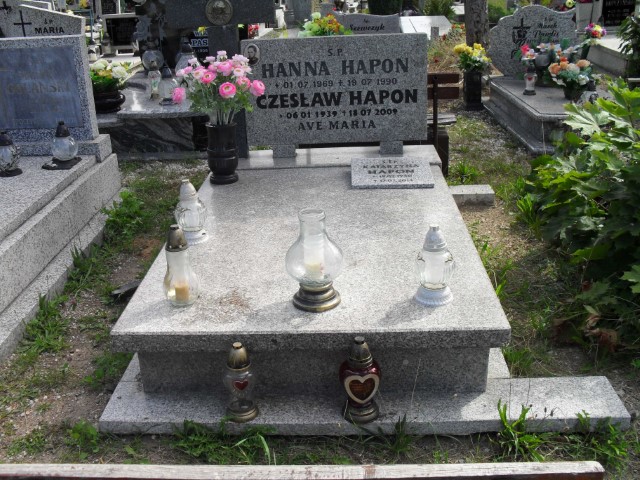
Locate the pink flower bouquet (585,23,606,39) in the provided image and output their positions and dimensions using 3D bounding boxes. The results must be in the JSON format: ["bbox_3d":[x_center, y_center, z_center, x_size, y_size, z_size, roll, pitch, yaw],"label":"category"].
[{"bbox_3d":[2.484,-1.884,5.834,0.200,0.160,0.190,-1,24,3],"label":"pink flower bouquet"}]

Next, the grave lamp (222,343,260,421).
[{"bbox_3d":[-0.246,0.425,1.967,0.100,0.244,0.100,-8,24,-13],"label":"grave lamp"}]

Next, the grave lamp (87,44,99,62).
[{"bbox_3d":[-2.841,-2.317,8.028,0.125,0.205,0.125,-1,24,3],"label":"grave lamp"}]

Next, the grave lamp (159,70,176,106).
[{"bbox_3d":[-1.192,-1.189,5.054,0.141,0.266,0.141,-7,24,-12],"label":"grave lamp"}]

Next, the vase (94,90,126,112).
[{"bbox_3d":[-1.681,-1.087,5.057,0.313,0.150,0.313,-9,24,-16],"label":"vase"}]

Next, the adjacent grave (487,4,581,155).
[{"bbox_3d":[1.919,-1.379,5.187,0.880,0.850,1.850,-2,24,2],"label":"adjacent grave"}]

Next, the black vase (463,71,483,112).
[{"bbox_3d":[1.396,-1.368,5.868,0.165,0.335,0.165,-1,24,3],"label":"black vase"}]

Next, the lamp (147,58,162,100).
[{"bbox_3d":[-1.347,-1.299,5.243,0.105,0.330,0.105,-8,24,-13],"label":"lamp"}]

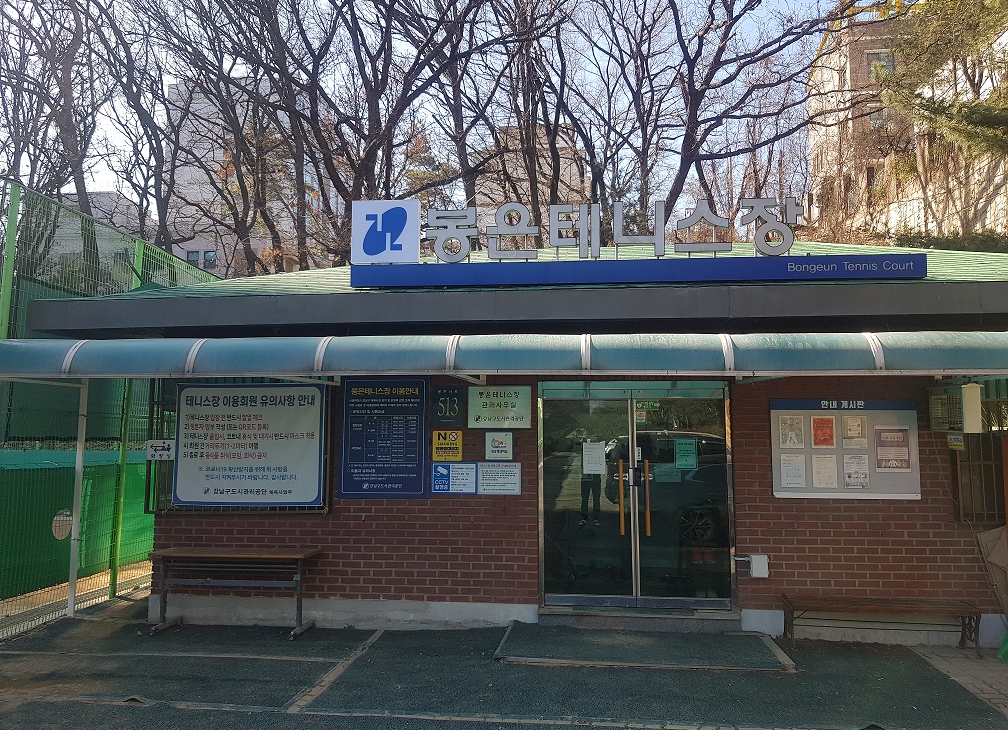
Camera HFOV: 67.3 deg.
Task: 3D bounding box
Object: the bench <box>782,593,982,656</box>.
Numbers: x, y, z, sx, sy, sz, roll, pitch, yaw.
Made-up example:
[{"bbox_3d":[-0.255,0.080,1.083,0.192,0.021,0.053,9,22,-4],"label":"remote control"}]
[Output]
[{"bbox_3d":[3.207,2.225,6.443,1.484,0.396,0.381,-1,-7,8],"label":"bench"}]

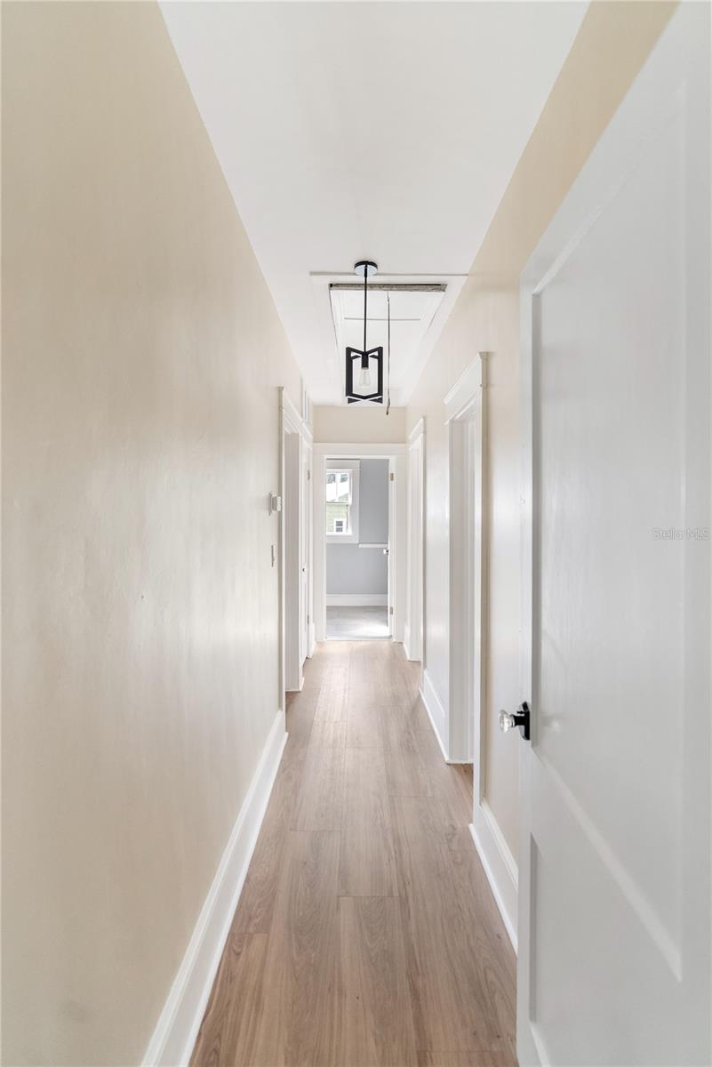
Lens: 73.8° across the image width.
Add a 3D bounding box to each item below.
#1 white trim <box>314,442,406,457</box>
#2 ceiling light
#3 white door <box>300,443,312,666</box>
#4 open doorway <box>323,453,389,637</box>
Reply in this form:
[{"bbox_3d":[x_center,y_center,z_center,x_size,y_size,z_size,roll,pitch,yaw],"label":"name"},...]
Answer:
[{"bbox_3d":[0.042,-0.926,5.215,1.040,0.156,0.030,0,2,0],"label":"white trim"},{"bbox_3d":[0.043,-0.982,2.319,0.176,0.651,0.170,0,2,0],"label":"ceiling light"},{"bbox_3d":[-0.480,0.208,4.344,0.040,2.030,0.610,0,2,0],"label":"white door"},{"bbox_3d":[0.019,0.179,5.331,0.755,2.042,0.130,0,2,0],"label":"open doorway"}]

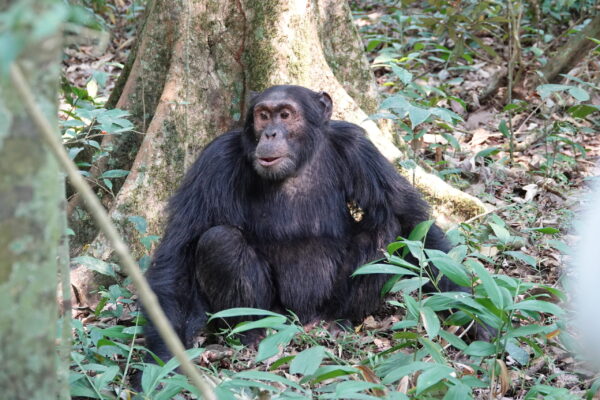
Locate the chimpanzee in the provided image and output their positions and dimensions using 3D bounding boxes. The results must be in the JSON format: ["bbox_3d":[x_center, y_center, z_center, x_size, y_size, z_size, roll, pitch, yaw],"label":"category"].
[{"bbox_3d":[0.030,0.040,4.983,0.920,0.710,0.660,0,10,0],"label":"chimpanzee"}]

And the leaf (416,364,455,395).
[{"bbox_3d":[0.335,0.441,4.550,0.119,0.030,0.055,-28,53,-30],"label":"leaf"}]

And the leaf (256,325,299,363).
[{"bbox_3d":[-0.054,0.371,4.800,0.060,0.025,0.136,39,61,23],"label":"leaf"}]

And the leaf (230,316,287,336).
[{"bbox_3d":[-0.106,0.332,4.850,0.154,0.025,0.045,-11,41,-15],"label":"leaf"}]

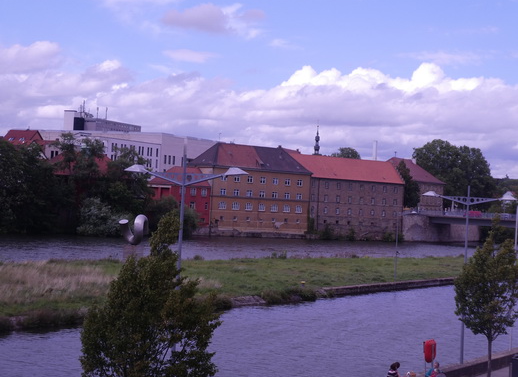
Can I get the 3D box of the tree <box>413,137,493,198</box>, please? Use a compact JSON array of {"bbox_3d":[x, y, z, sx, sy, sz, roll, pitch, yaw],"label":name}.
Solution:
[{"bbox_3d":[67.010,-5.170,335.240,28.920,24.100,24.000,3,-1,0],"label":"tree"}]

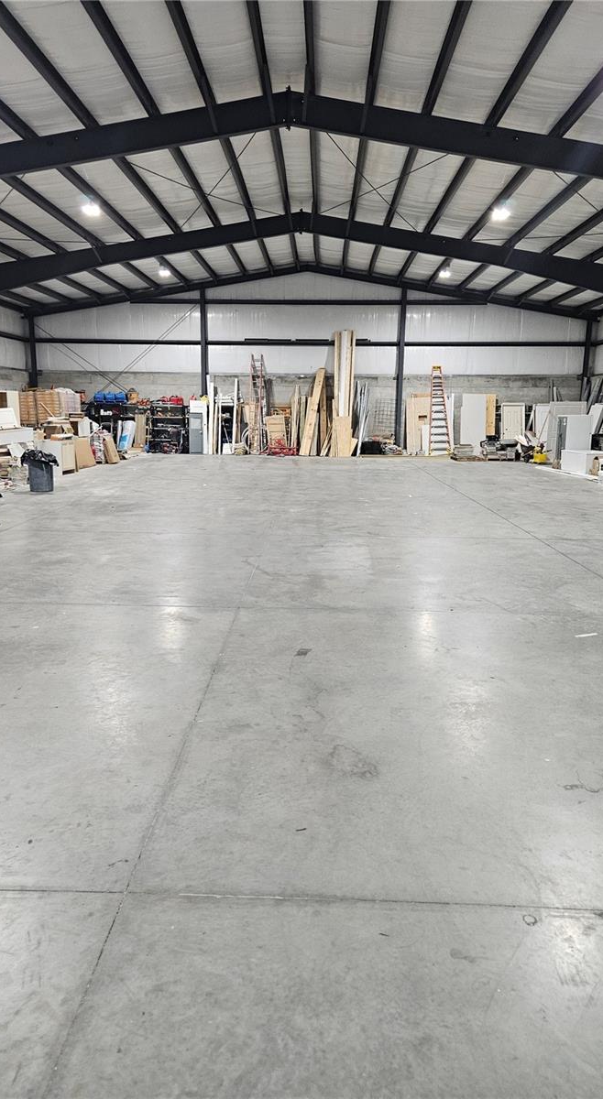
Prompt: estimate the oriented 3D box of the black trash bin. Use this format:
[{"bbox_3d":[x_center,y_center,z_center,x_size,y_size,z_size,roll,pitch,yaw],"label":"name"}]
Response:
[{"bbox_3d":[-5.816,-1.779,16.313,0.680,0.900,0.680,1,11,1],"label":"black trash bin"}]

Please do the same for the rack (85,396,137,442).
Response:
[{"bbox_3d":[-7.634,-4.858,29.291,2.000,1.950,0.600,1,11,1],"label":"rack"}]

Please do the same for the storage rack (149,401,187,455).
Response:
[{"bbox_3d":[-5.319,-4.842,29.382,1.500,1.950,0.550,1,11,1],"label":"storage rack"}]

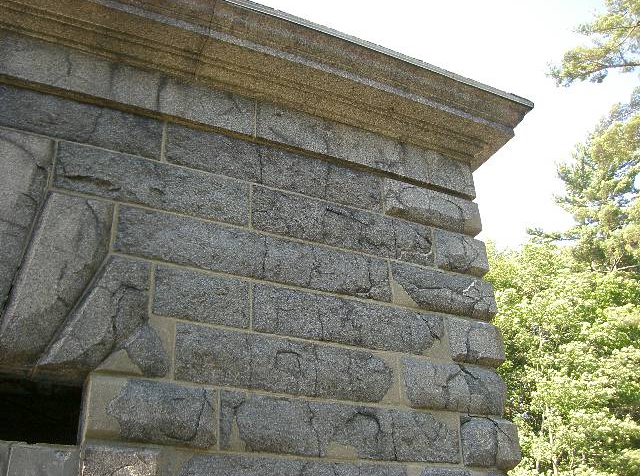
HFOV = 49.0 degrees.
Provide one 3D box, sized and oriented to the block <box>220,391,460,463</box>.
[{"bbox_3d":[0.117,1.317,4.718,1.772,0.348,0.360,12,-27,-24],"label":"block"}]

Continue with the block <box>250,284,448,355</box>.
[{"bbox_3d":[0.170,0.647,5.052,1.525,0.333,0.360,12,-27,-24],"label":"block"}]

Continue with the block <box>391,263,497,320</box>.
[{"bbox_3d":[0.863,0.483,5.541,0.963,0.334,0.420,12,-27,-24],"label":"block"}]

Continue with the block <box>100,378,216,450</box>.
[{"bbox_3d":[-1.003,1.083,4.228,0.668,0.348,0.380,12,-27,-24],"label":"block"}]

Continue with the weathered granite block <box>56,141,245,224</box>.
[{"bbox_3d":[-1.141,-0.281,4.763,1.278,0.331,0.360,12,-27,-24],"label":"weathered granite block"}]

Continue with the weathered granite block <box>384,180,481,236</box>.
[{"bbox_3d":[0.834,-0.169,5.823,0.897,0.324,0.420,12,-27,-24],"label":"weathered granite block"}]

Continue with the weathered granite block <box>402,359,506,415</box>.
[{"bbox_3d":[0.912,1.156,5.261,0.926,0.357,0.420,12,-27,-24],"label":"weathered granite block"}]

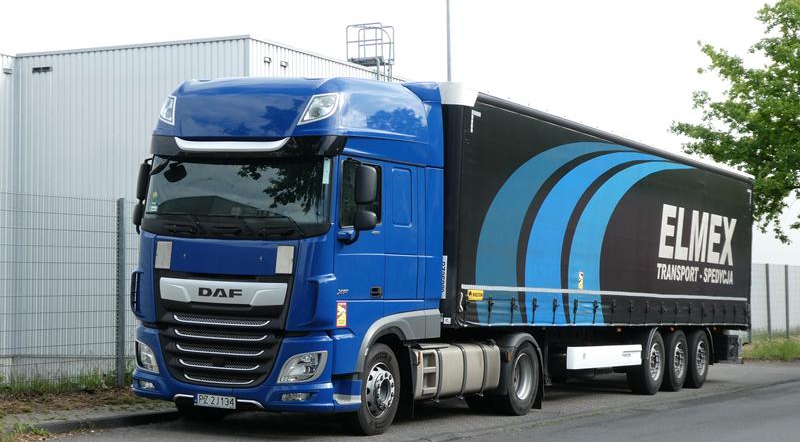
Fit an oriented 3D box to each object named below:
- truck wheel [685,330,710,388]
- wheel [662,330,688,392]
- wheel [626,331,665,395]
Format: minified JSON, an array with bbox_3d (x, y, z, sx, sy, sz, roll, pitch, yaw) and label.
[{"bbox_3d":[5.231,2.459,26.913,0.380,1.040,1.040,2,-3,28],"label":"truck wheel"},{"bbox_3d":[4.629,2.385,25.759,0.380,1.040,1.040,2,-3,28],"label":"wheel"},{"bbox_3d":[4.028,2.311,24.605,0.380,1.040,1.040,2,-3,28],"label":"wheel"}]

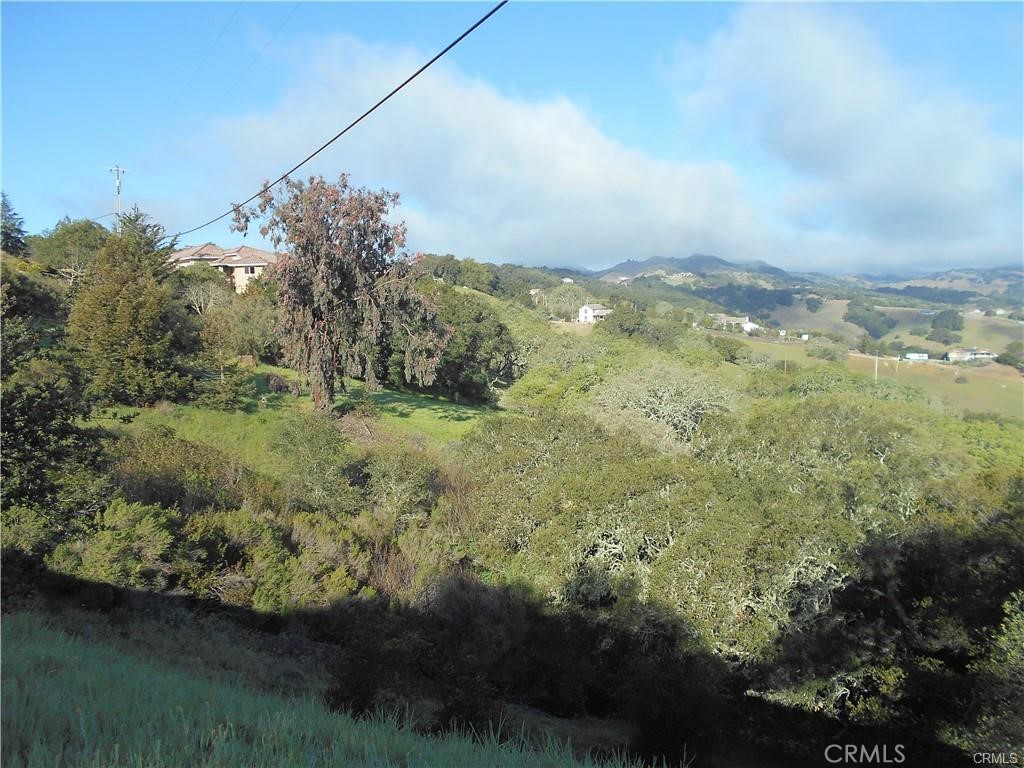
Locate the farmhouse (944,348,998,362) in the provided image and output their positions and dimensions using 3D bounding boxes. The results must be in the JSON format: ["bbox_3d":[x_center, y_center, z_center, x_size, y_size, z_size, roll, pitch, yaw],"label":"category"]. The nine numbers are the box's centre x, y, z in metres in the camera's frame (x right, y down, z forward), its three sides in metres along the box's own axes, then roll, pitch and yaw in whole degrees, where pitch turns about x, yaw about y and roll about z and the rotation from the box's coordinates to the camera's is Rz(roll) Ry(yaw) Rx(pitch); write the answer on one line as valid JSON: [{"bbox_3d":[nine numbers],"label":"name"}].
[{"bbox_3d":[253.088,-15.749,425.000,27.000,6.900,13.000,3,6,30],"label":"farmhouse"}]

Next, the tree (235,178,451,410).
[{"bbox_3d":[-11.595,-6.254,52.000,14.400,15.900,13.000,0,5,0],"label":"tree"}]

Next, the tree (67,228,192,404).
[{"bbox_3d":[-26.359,-4.720,53.000,8.700,12.300,8.500,0,5,0],"label":"tree"}]

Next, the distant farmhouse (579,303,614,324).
[{"bbox_3d":[36.913,-30.724,340.000,10.000,8.800,14.000,4,7,37],"label":"distant farmhouse"}]

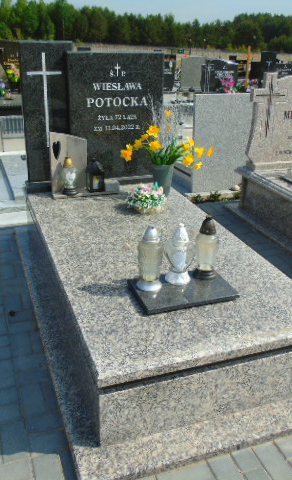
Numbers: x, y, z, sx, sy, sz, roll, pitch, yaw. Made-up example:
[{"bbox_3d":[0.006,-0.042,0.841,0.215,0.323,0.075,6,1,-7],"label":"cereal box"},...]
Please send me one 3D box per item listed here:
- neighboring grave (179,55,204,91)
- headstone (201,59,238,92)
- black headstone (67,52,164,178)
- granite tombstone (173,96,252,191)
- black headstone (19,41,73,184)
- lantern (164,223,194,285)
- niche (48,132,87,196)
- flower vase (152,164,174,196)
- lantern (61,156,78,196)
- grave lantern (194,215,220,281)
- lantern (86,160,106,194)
[{"bbox_3d":[1.068,-3.798,10.553,0.690,0.720,0.110,-8,26,-22],"label":"neighboring grave"},{"bbox_3d":[1.690,-3.787,10.632,0.910,0.750,0.100,-8,26,-22],"label":"headstone"},{"bbox_3d":[-0.229,-0.906,3.437,0.704,0.899,0.085,-7,25,-18],"label":"black headstone"},{"bbox_3d":[0.758,-0.940,4.469,0.680,0.920,0.090,-7,25,-18],"label":"granite tombstone"},{"bbox_3d":[-0.677,-0.883,3.247,0.348,0.943,0.080,-7,25,-18],"label":"black headstone"},{"bbox_3d":[0.156,0.054,2.106,0.138,0.281,0.118,4,24,4],"label":"lantern"},{"bbox_3d":[-0.537,-0.541,3.240,0.268,0.454,0.160,-7,25,-18],"label":"niche"},{"bbox_3d":[0.123,-0.424,3.248,0.136,0.230,0.136,1,23,0],"label":"flower vase"},{"bbox_3d":[-0.544,-0.462,3.276,0.119,0.263,0.115,-7,25,-18],"label":"lantern"},{"bbox_3d":[0.286,0.028,2.147,0.112,0.303,0.112,1,24,-1],"label":"grave lantern"},{"bbox_3d":[-0.357,-0.463,3.253,0.100,0.226,0.100,-7,25,-18],"label":"lantern"}]

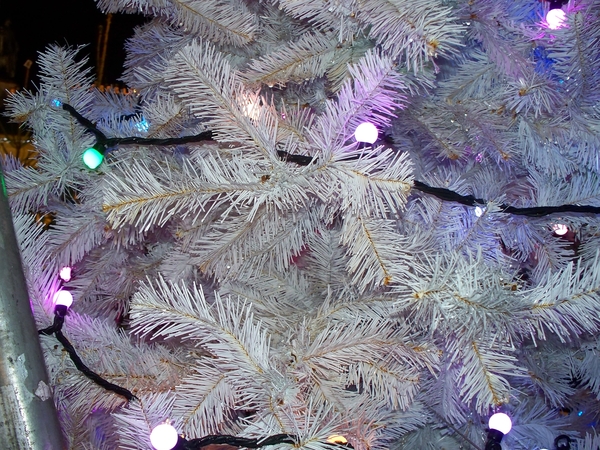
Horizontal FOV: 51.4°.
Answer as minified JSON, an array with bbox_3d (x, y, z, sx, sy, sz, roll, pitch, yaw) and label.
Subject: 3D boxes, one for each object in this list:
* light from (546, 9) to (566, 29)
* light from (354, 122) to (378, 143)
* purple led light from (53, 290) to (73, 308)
[{"bbox_3d":[0.329,-0.264,0.799,0.026,0.026,0.026,6,3,0],"label":"light"},{"bbox_3d":[0.075,-0.104,0.705,0.026,0.026,0.026,6,3,0],"label":"light"},{"bbox_3d":[-0.319,0.101,0.841,0.026,0.026,0.026,6,3,0],"label":"purple led light"}]

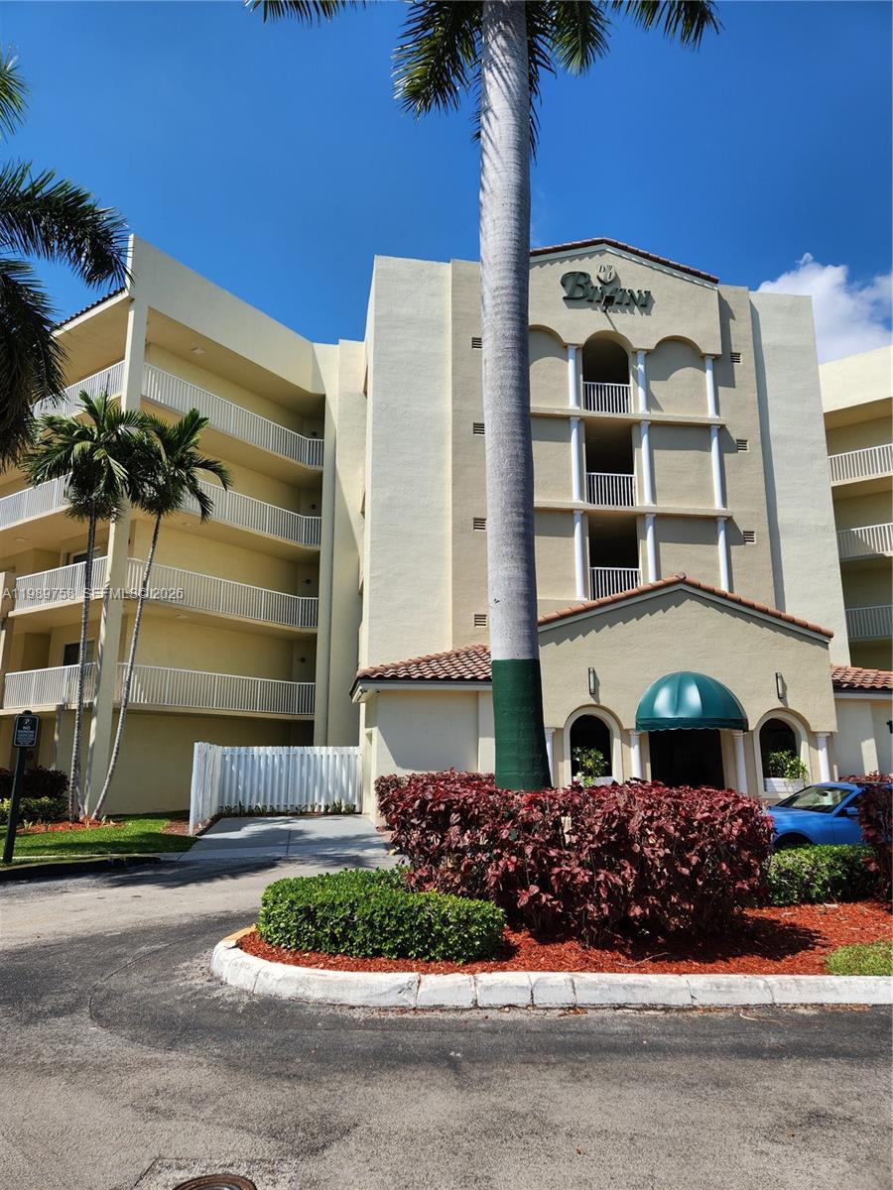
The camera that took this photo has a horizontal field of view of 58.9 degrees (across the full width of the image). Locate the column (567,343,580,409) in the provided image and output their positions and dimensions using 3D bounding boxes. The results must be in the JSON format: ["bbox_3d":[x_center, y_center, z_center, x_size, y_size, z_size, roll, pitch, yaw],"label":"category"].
[{"bbox_3d":[3.830,-6.590,23.851,0.310,2.100,0.310,2,-12,-8],"label":"column"}]

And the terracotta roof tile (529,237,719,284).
[{"bbox_3d":[4.989,-10.615,24.867,7.450,1.200,0.600,2,-12,-8],"label":"terracotta roof tile"}]

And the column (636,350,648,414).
[{"bbox_3d":[6.209,-6.715,24.883,0.278,2.157,0.278,2,-12,-9],"label":"column"}]

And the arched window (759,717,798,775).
[{"bbox_3d":[7.981,3.765,18.974,1.079,1.631,0.209,2,-12,-9],"label":"arched window"}]

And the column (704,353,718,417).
[{"bbox_3d":[8.230,-6.443,24.487,0.310,2.020,0.310,2,-12,-8],"label":"column"}]

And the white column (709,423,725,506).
[{"bbox_3d":[8.494,-3.980,24.677,0.278,2.757,0.278,2,-12,-9],"label":"white column"}]

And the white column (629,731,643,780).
[{"bbox_3d":[4.215,4.075,17.500,0.280,2.127,0.280,2,-12,-8],"label":"white column"}]

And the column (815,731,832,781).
[{"bbox_3d":[9.078,4.309,18.811,0.287,2.025,0.287,2,-12,-9],"label":"column"}]

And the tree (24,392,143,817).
[{"bbox_3d":[-9.289,0.036,19.669,2.641,10.782,2.740,5,-13,-24],"label":"tree"}]

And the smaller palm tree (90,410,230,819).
[{"bbox_3d":[-7.377,0.165,21.042,2.816,11.082,2.740,5,-13,-23],"label":"smaller palm tree"}]

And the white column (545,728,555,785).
[{"bbox_3d":[2.330,4.012,17.227,0.280,2.136,0.280,2,-12,-8],"label":"white column"}]

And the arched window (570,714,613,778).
[{"bbox_3d":[3.238,3.502,17.703,0.970,1.630,0.250,2,-12,-8],"label":"arched window"}]

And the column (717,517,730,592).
[{"bbox_3d":[8.216,-1.026,23.354,0.310,2.618,0.310,2,-12,-8],"label":"column"}]

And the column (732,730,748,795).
[{"bbox_3d":[6.701,4.158,17.859,0.280,2.117,0.280,2,-12,-8],"label":"column"}]

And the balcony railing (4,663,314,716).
[{"bbox_3d":[-9.263,3.348,26.214,5.525,1.087,7.961,-8,-14,34],"label":"balcony railing"}]

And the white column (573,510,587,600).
[{"bbox_3d":[3.960,-1.182,23.368,0.278,2.722,0.278,2,-12,-9],"label":"white column"}]

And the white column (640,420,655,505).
[{"bbox_3d":[6.215,-4.048,24.327,0.278,2.757,0.278,2,-12,-9],"label":"white column"}]

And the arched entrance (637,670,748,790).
[{"bbox_3d":[5.628,3.384,17.445,2.650,3.460,1.200,2,-12,-8],"label":"arched entrance"}]

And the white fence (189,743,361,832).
[{"bbox_3d":[-3.778,4.488,18.810,3.800,1.780,6.150,2,-12,-8],"label":"white fence"}]

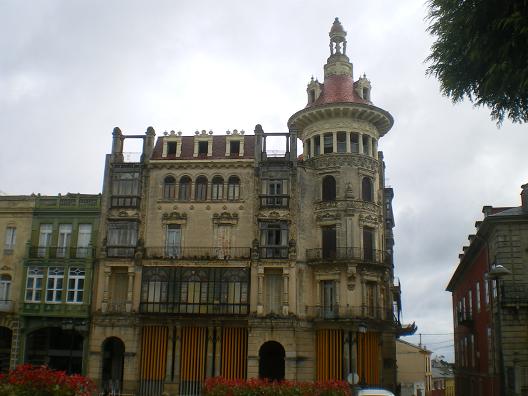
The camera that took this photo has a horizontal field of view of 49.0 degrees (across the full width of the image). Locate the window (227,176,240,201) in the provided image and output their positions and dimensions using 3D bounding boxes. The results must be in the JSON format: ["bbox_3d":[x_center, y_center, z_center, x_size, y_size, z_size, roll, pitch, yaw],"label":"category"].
[{"bbox_3d":[-2.240,-0.673,43.674,1.061,1.961,0.300,0,-16,5],"label":"window"}]

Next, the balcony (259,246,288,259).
[{"bbox_3d":[0.749,4.185,43.737,2.258,0.943,0.700,0,-14,7],"label":"balcony"}]

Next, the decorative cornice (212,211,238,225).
[{"bbox_3d":[-2.957,1.556,45.022,2.042,1.029,0.400,0,-14,7],"label":"decorative cornice"}]

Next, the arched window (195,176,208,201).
[{"bbox_3d":[-4.686,-0.676,43.900,1.034,1.971,0.300,0,-16,5],"label":"arched window"}]

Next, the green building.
[{"bbox_3d":[-15.627,8.238,49.286,6.026,15.335,9.000,-1,-14,8],"label":"green building"}]

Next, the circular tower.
[{"bbox_3d":[6.426,-0.337,47.370,8.959,32.127,8.959,0,-14,7],"label":"circular tower"}]

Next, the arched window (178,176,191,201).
[{"bbox_3d":[-5.929,-0.678,44.015,1.001,1.976,0.300,0,-16,5],"label":"arched window"}]

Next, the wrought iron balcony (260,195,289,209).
[{"bbox_3d":[0.807,0.354,42.371,2.147,1.017,0.600,0,-16,5],"label":"wrought iron balcony"}]

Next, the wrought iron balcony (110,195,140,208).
[{"bbox_3d":[-10.909,0.361,46.148,2.461,1.140,0.700,0,-14,7],"label":"wrought iron balcony"}]

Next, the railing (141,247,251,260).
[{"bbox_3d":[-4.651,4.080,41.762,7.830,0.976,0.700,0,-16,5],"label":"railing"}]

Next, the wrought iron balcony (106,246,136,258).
[{"bbox_3d":[-10.979,4.299,45.148,2.407,0.935,0.700,0,-14,7],"label":"wrought iron balcony"}]

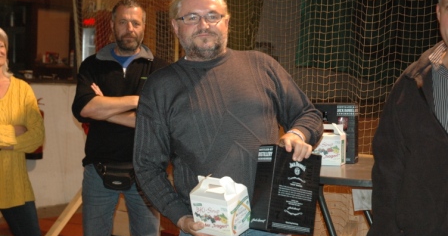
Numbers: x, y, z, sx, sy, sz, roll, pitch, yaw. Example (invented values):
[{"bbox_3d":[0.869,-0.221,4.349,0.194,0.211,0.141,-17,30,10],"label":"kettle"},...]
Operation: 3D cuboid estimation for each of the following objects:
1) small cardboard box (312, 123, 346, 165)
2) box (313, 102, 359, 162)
[{"bbox_3d":[0.477,0.121,3.425,0.145,0.186,0.103,1,3,21],"label":"small cardboard box"},{"bbox_3d":[0.521,0.072,3.519,0.212,0.274,0.079,1,3,22],"label":"box"}]

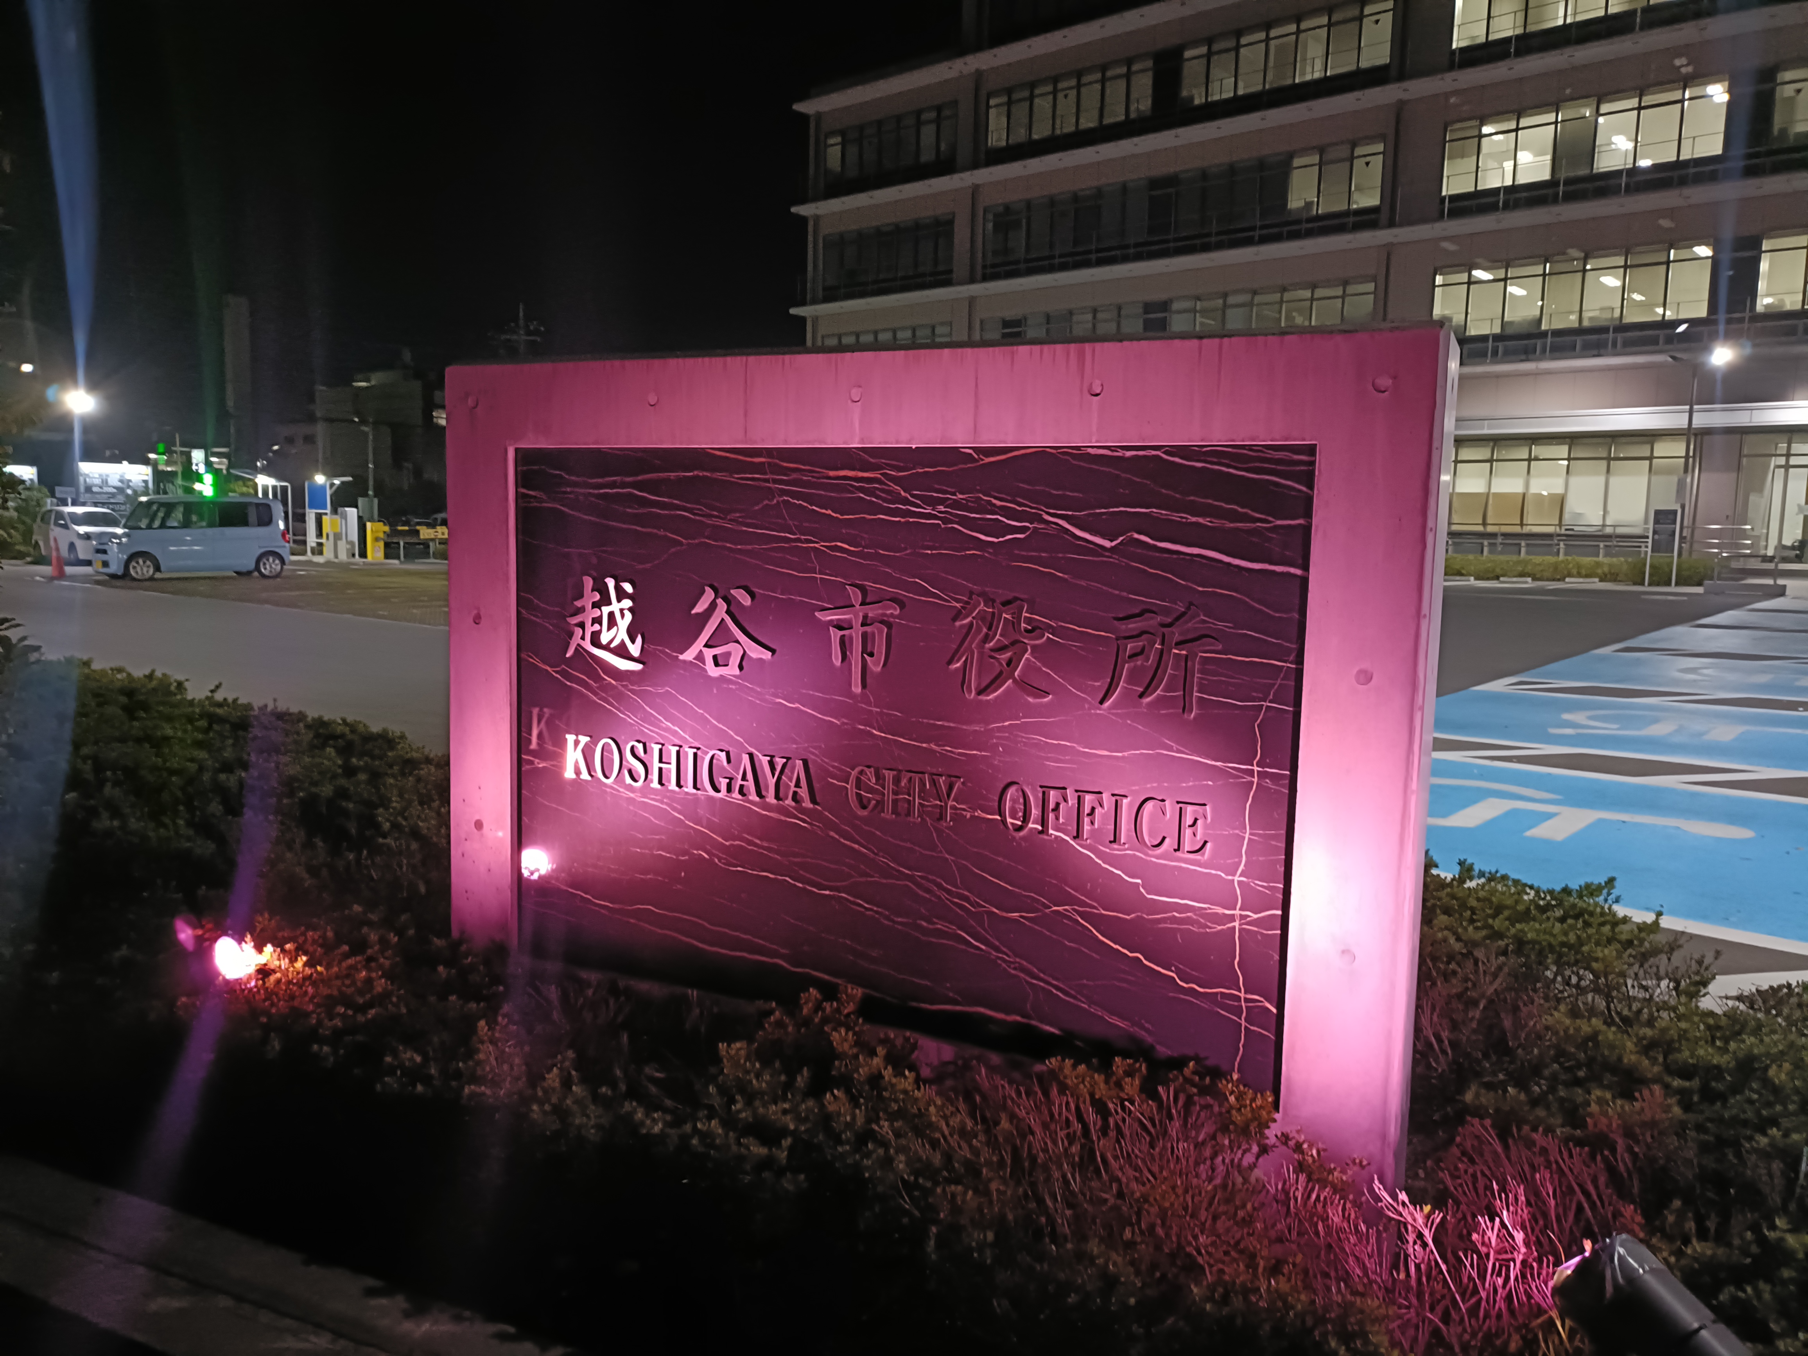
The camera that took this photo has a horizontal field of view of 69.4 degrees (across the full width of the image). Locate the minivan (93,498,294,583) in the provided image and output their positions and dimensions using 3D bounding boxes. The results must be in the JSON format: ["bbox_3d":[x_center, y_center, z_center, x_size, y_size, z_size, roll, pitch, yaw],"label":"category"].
[{"bbox_3d":[-14.850,-2.930,27.220,1.480,1.750,3.395,7,8,43],"label":"minivan"}]

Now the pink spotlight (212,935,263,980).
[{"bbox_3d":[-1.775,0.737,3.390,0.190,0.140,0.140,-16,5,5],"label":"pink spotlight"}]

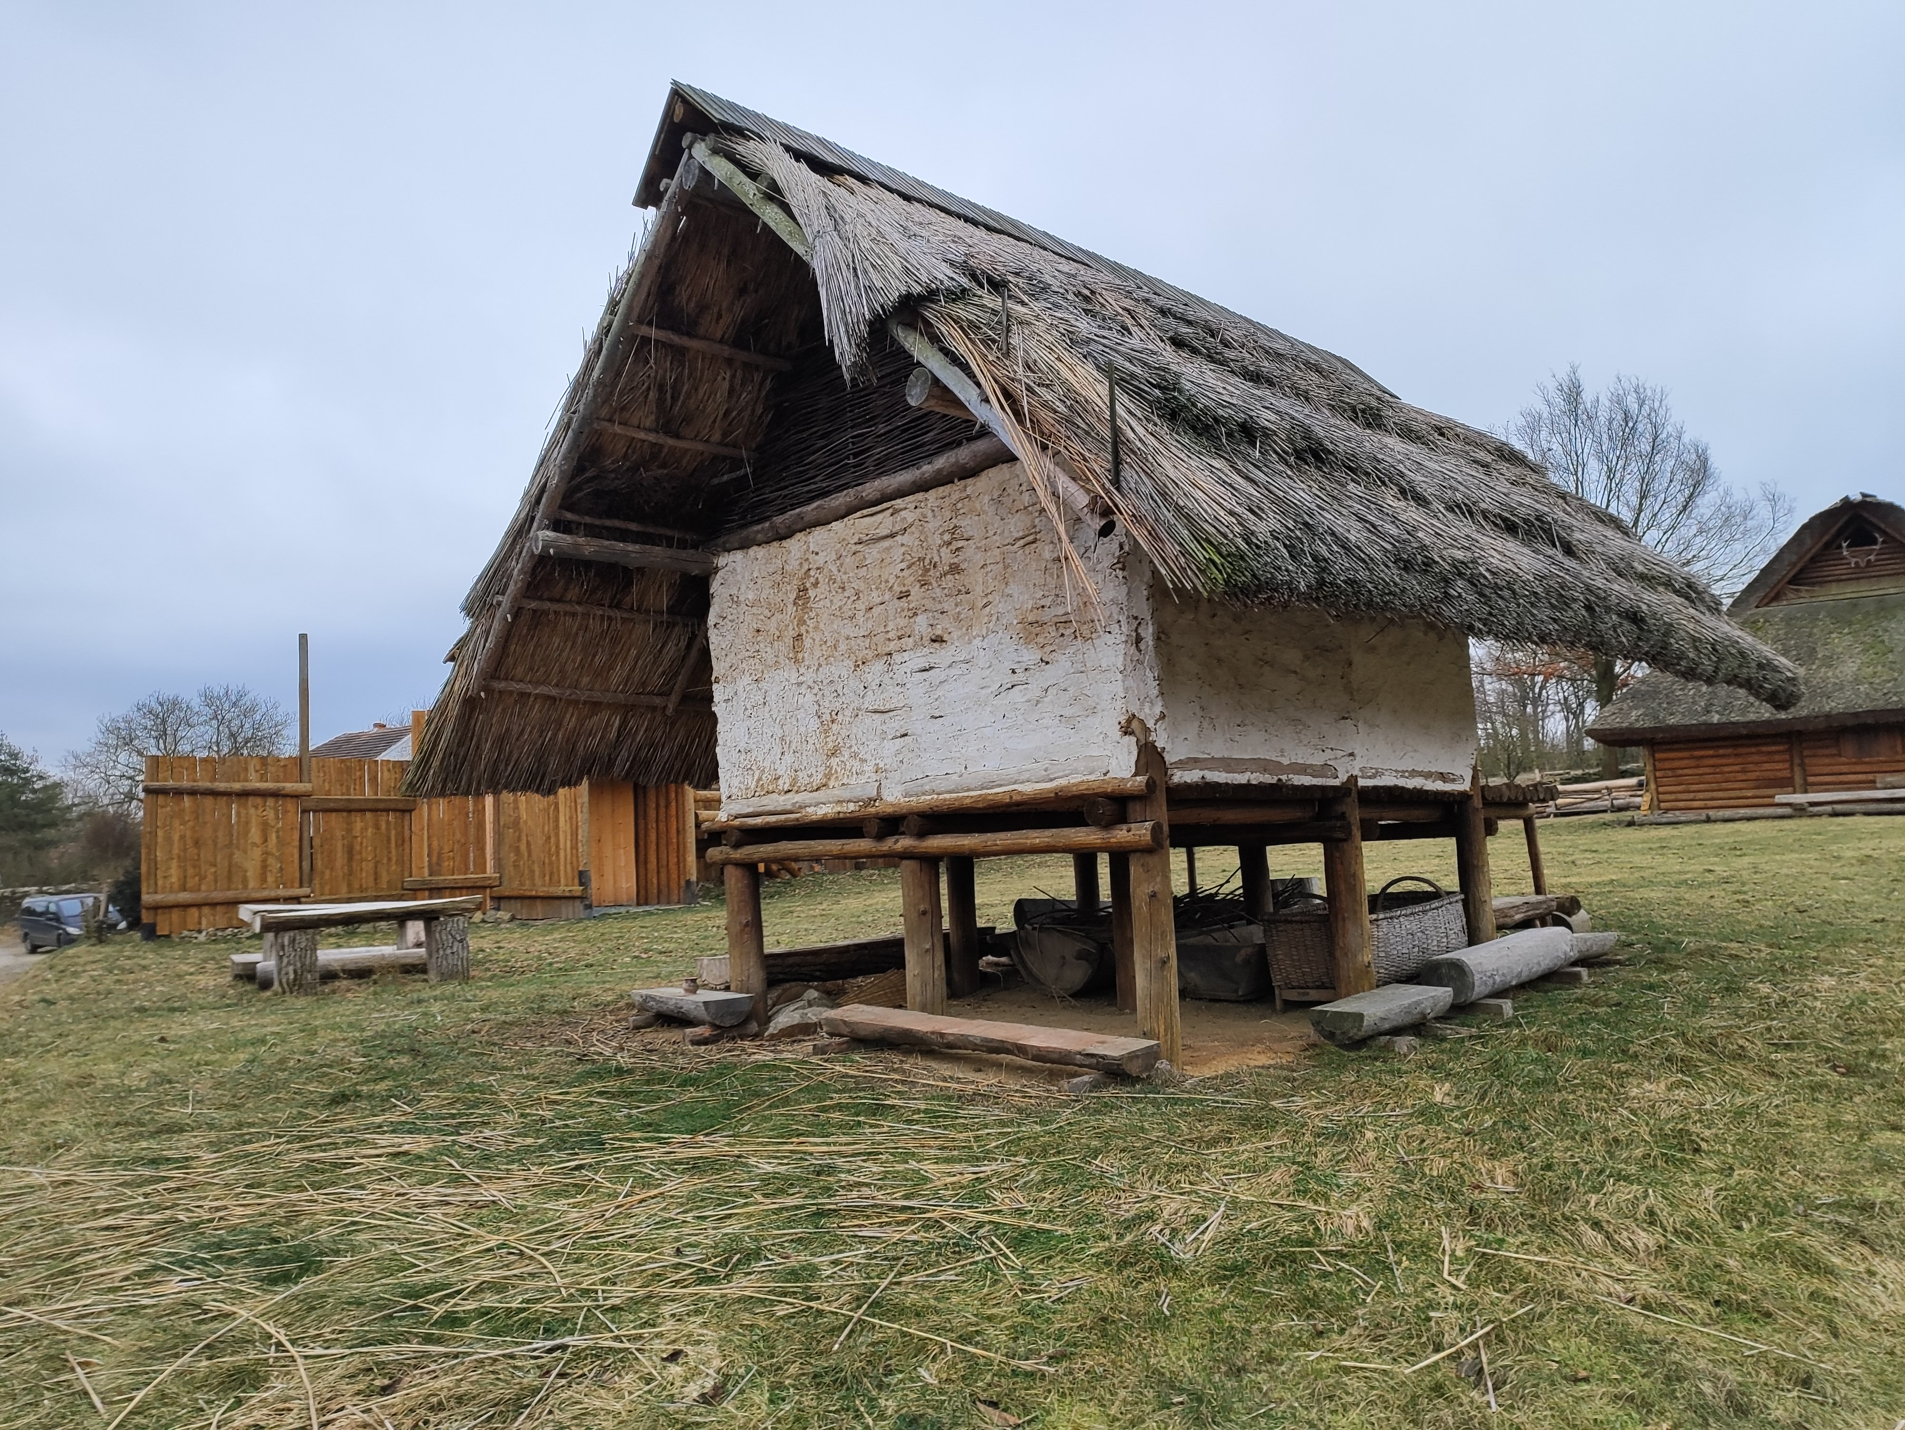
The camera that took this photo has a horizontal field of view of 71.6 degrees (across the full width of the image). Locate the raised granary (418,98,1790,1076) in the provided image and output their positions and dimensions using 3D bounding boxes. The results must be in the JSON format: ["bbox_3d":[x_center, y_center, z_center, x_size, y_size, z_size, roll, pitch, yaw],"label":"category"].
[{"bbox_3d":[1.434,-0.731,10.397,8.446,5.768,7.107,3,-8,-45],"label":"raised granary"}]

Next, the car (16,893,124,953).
[{"bbox_3d":[-30.017,7.154,45.000,4.750,1.900,1.920,-7,-7,39],"label":"car"}]

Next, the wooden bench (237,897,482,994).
[{"bbox_3d":[-6.336,2.480,14.200,2.200,0.830,0.850,2,-7,-40],"label":"wooden bench"}]

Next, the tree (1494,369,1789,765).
[{"bbox_3d":[22.077,-4.590,42.000,9.275,13.014,8.812,-5,-6,24],"label":"tree"}]

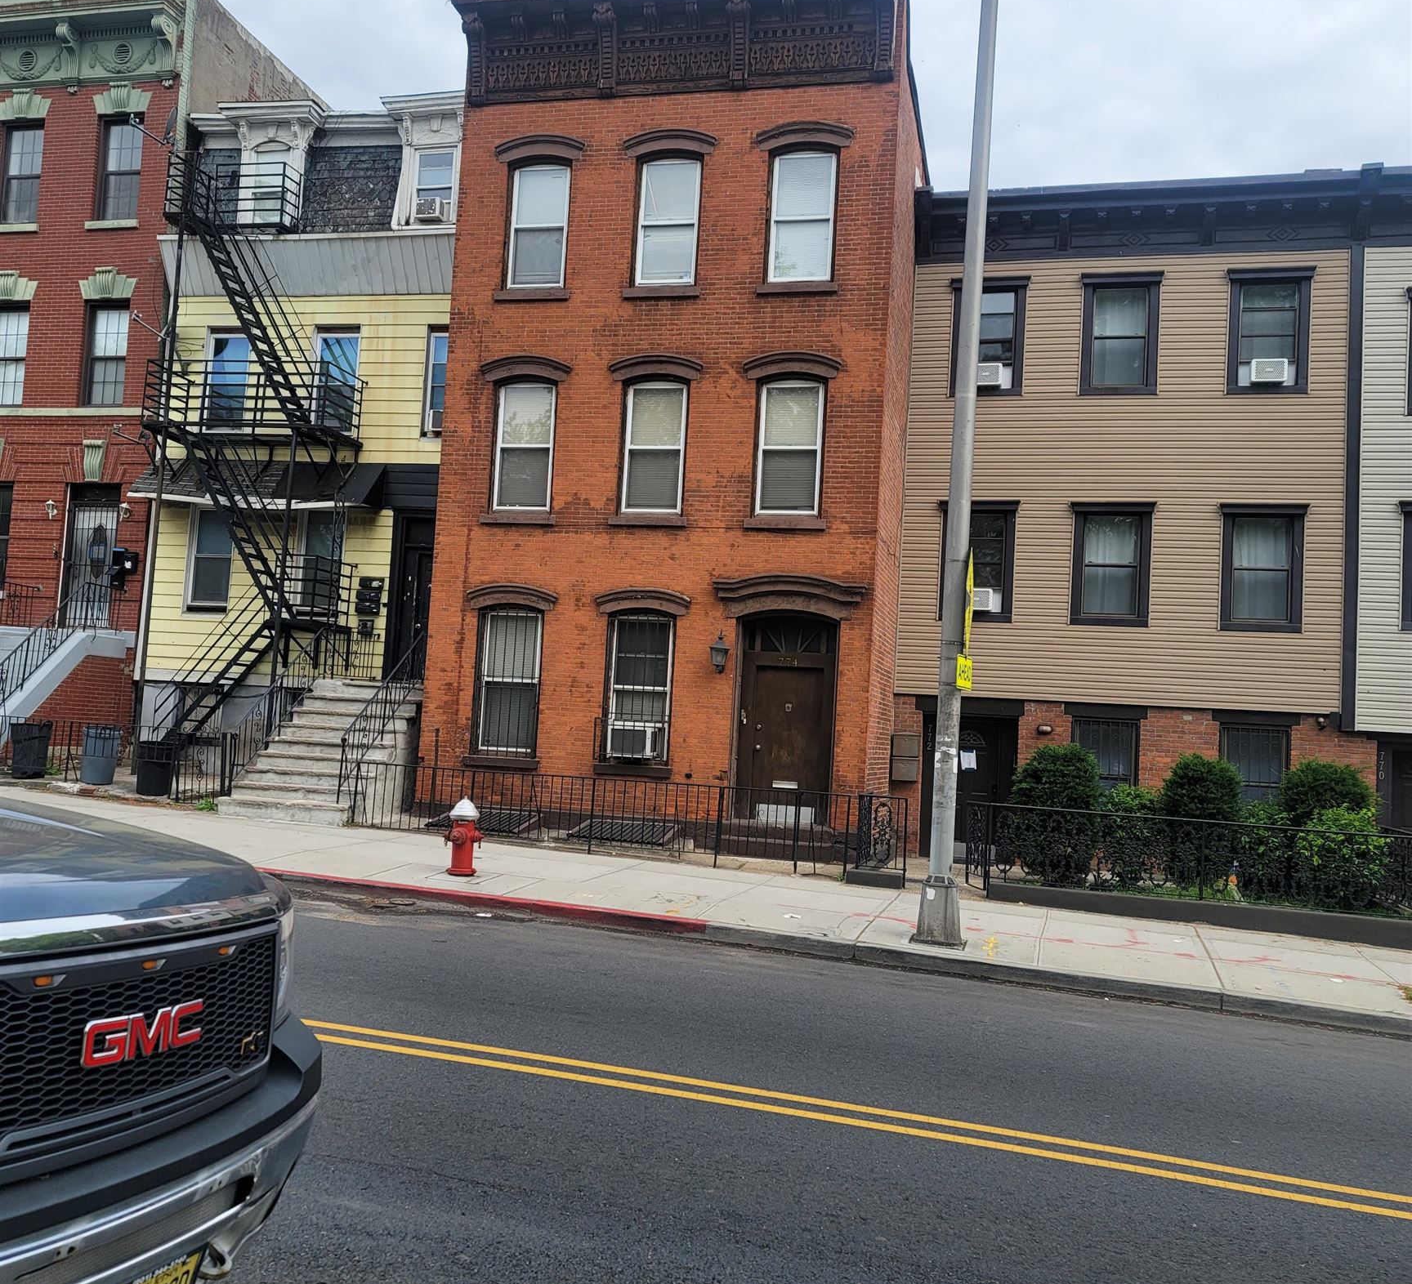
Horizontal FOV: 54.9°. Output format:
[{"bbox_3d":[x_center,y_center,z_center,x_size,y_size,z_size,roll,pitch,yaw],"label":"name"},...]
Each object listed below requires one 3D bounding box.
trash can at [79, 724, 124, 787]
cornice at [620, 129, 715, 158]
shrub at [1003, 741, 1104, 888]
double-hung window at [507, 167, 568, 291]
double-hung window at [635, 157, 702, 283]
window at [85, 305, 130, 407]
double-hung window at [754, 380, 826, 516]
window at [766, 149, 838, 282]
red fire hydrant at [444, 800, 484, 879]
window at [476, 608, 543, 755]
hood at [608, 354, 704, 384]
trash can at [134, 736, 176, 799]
[{"bbox_3d":[-7.687,1.431,17.238,0.480,0.700,0.480,3,-4,0],"label":"trash can"},{"bbox_3d":[-0.477,-6.649,18.184,1.308,0.395,0.180,2,-5,13],"label":"cornice"},{"bbox_3d":[4.064,1.990,15.879,1.081,1.631,1.060,2,-5,13],"label":"shrub"},{"bbox_3d":[-2.274,-5.711,18.715,0.805,1.749,0.120,2,-5,13],"label":"double-hung window"},{"bbox_3d":[-0.513,-5.734,18.553,0.845,1.786,0.100,2,-4,14],"label":"double-hung window"},{"bbox_3d":[-9.964,-4.768,22.687,0.814,1.774,0.140,2,-5,13],"label":"window"},{"bbox_3d":[1.105,-2.505,17.632,0.820,1.779,0.120,2,-5,13],"label":"double-hung window"},{"bbox_3d":[1.287,-5.573,17.868,0.841,1.759,0.120,2,-5,13],"label":"window"},{"bbox_3d":[-2.330,1.865,13.027,0.400,0.752,0.360,2,-5,13],"label":"red fire hydrant"},{"bbox_3d":[-2.637,0.519,18.121,0.915,1.972,0.150,2,-5,13],"label":"window"},{"bbox_3d":[-0.640,-3.613,17.942,1.293,0.345,0.150,2,-5,13],"label":"hood"},{"bbox_3d":[-6.849,1.578,16.926,0.460,0.664,0.460,3,-4,0],"label":"trash can"}]

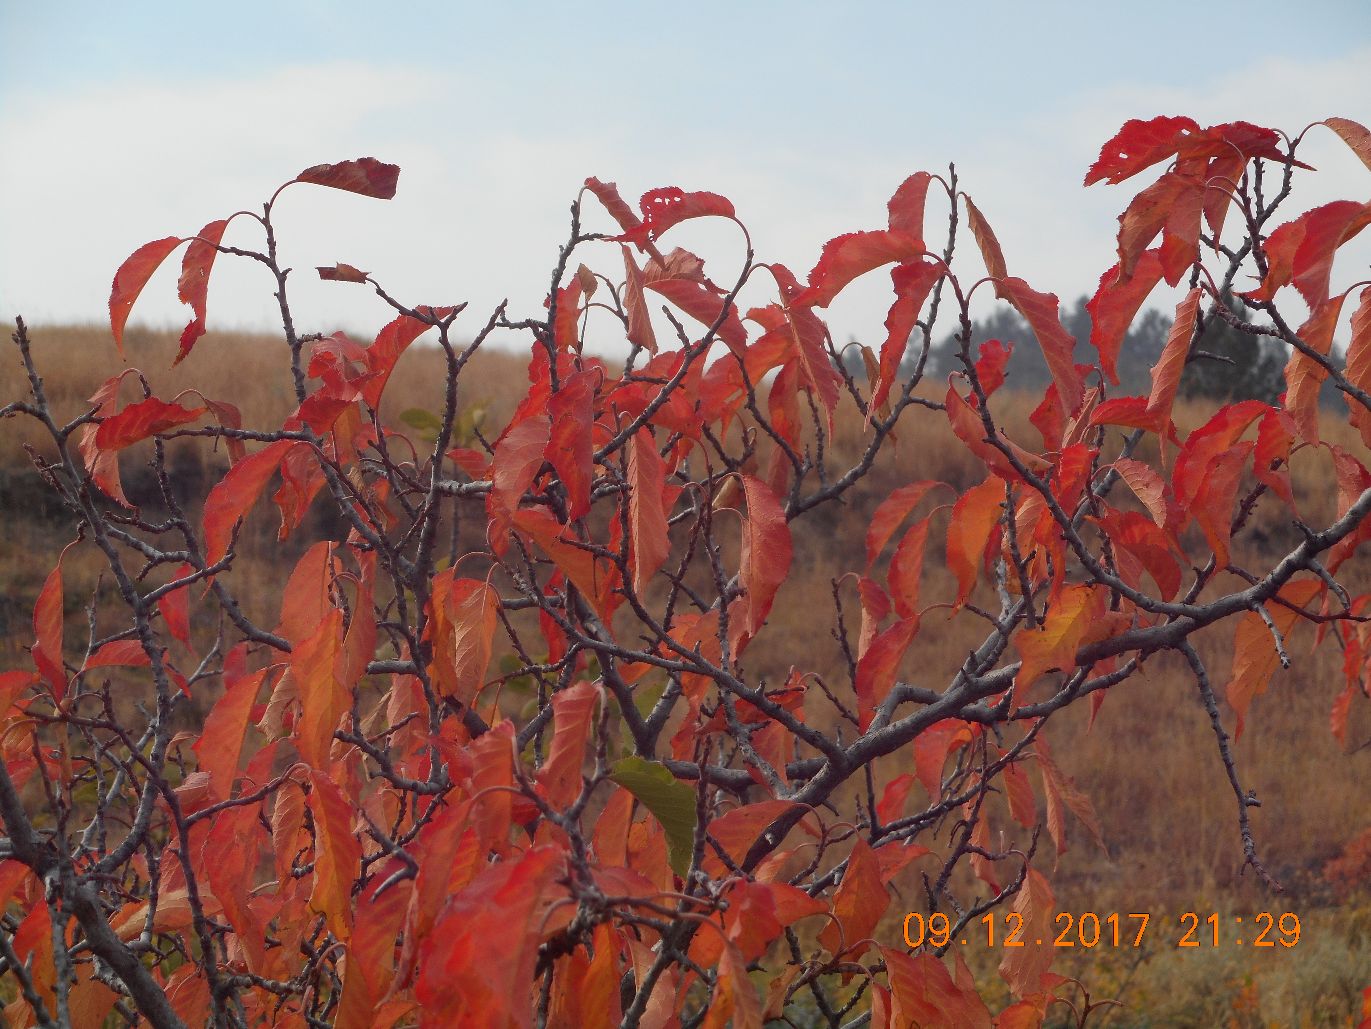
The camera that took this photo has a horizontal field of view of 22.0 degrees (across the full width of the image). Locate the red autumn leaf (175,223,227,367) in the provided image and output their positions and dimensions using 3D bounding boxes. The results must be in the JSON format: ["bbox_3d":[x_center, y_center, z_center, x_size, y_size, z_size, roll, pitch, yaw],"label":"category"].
[{"bbox_3d":[-0.220,-0.101,1.600,0.018,0.069,0.022,16,1,-8],"label":"red autumn leaf"}]

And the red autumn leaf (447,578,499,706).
[{"bbox_3d":[-0.114,0.071,1.860,0.026,0.076,0.020,10,0,0],"label":"red autumn leaf"}]

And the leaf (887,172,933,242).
[{"bbox_3d":[0.118,-0.152,1.900,0.024,0.068,0.022,10,0,0],"label":"leaf"}]

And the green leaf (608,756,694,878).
[{"bbox_3d":[-0.009,0.137,1.650,0.027,0.064,0.025,-35,-4,-3],"label":"green leaf"}]

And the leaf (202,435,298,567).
[{"bbox_3d":[-0.242,-0.003,1.880,0.025,0.099,0.024,31,0,0],"label":"leaf"}]

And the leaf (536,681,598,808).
[{"bbox_3d":[-0.060,0.119,1.820,0.029,0.070,0.025,15,0,0],"label":"leaf"}]

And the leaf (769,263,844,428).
[{"bbox_3d":[0.070,-0.086,1.880,0.020,0.107,0.025,-18,0,0],"label":"leaf"}]

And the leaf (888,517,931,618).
[{"bbox_3d":[0.122,0.029,1.930,0.020,0.058,0.020,8,0,0],"label":"leaf"}]

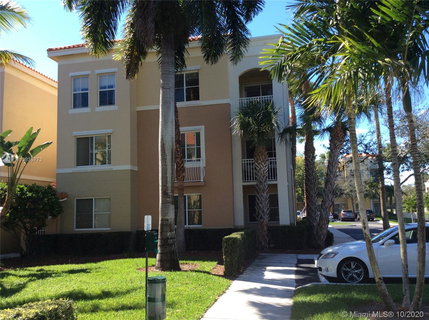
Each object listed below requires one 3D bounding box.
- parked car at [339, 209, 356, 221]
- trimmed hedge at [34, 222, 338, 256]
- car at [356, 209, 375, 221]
[{"bbox_3d":[17.137,7.110,52.868,1.830,1.550,4.600,-3,-7,12],"label":"parked car"},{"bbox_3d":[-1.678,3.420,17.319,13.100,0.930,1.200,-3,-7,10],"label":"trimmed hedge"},{"bbox_3d":[19.427,6.951,52.366,1.850,1.600,4.600,-3,-7,12],"label":"car"}]

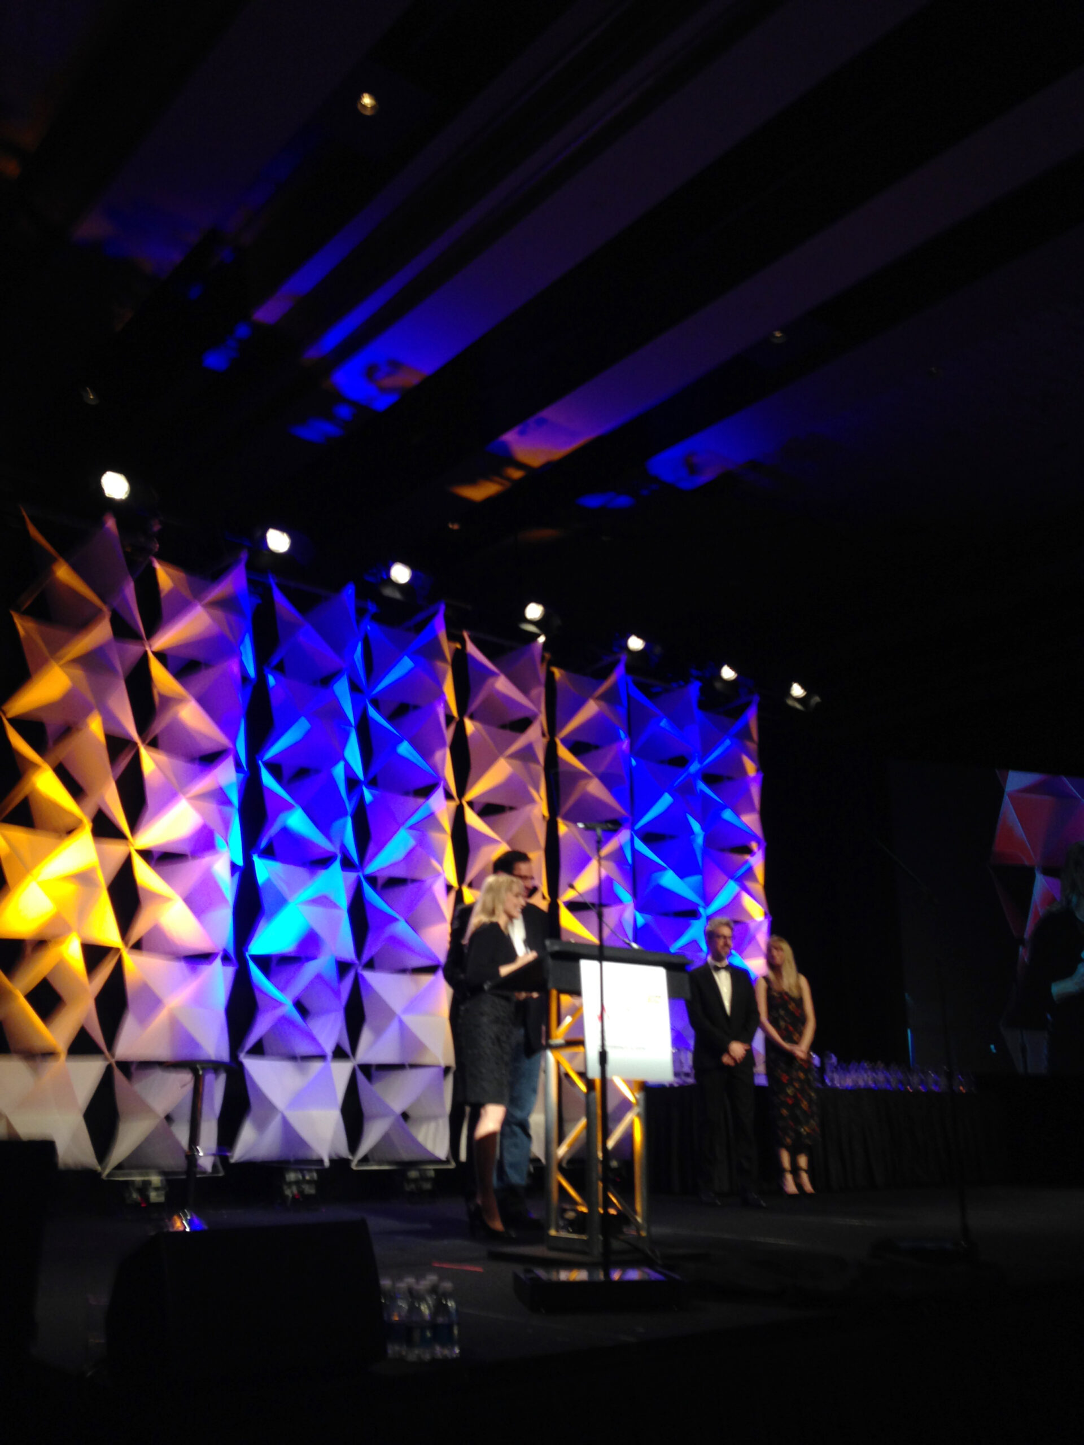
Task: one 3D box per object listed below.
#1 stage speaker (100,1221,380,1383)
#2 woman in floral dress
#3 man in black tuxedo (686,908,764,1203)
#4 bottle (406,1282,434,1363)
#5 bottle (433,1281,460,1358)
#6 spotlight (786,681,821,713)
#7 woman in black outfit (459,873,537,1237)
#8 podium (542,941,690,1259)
[{"bbox_3d":[-0.823,1.587,3.859,0.620,0.360,0.490,10,-17,-35],"label":"stage speaker"},{"bbox_3d":[1.665,2.326,9.507,0.440,1.710,0.310,5,-15,-19],"label":"woman in floral dress"},{"bbox_3d":[1.147,2.113,8.773,0.520,1.760,0.340,6,-15,-22],"label":"man in black tuxedo"},{"bbox_3d":[-0.339,1.668,3.854,0.066,0.200,0.066,0,-14,0],"label":"bottle"},{"bbox_3d":[-0.267,1.674,3.877,0.066,0.200,0.066,0,-14,0],"label":"bottle"},{"bbox_3d":[2.396,-0.232,12.600,0.280,0.280,0.300,4,8,-15],"label":"spotlight"},{"bbox_3d":[-0.214,1.658,7.003,0.440,1.770,0.460,-8,-16,29],"label":"woman in black outfit"},{"bbox_3d":[0.260,1.735,6.390,0.840,1.320,0.450,12,-18,-39],"label":"podium"}]

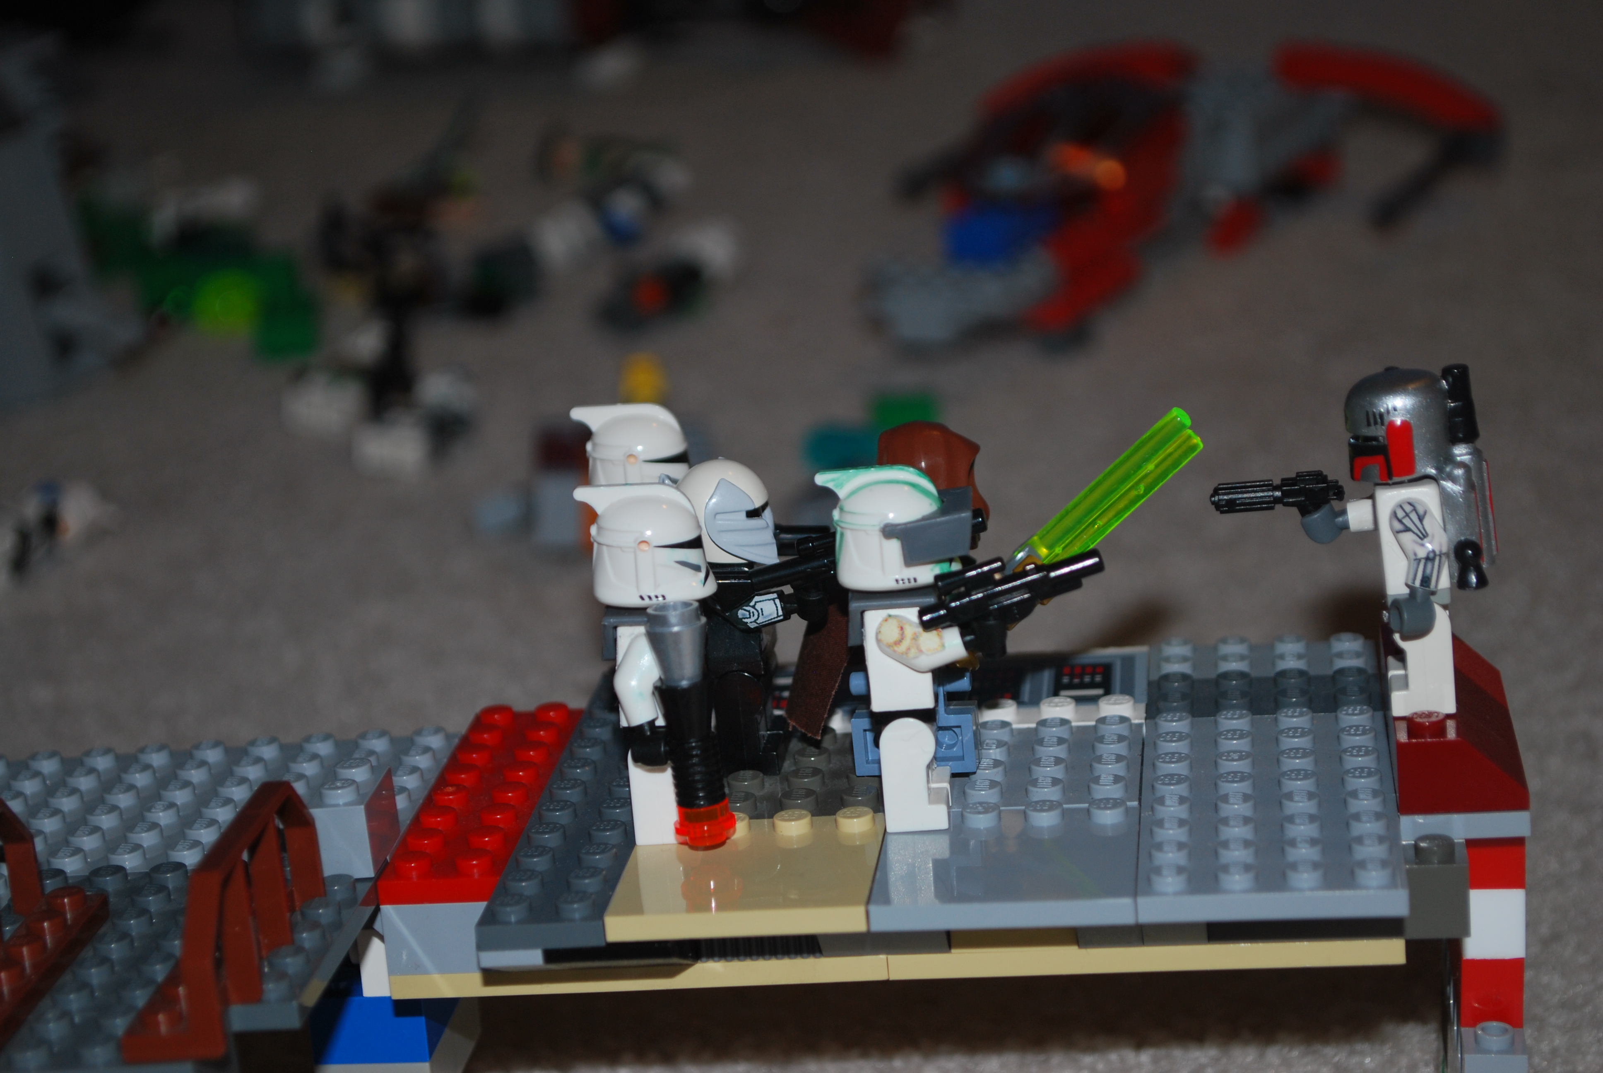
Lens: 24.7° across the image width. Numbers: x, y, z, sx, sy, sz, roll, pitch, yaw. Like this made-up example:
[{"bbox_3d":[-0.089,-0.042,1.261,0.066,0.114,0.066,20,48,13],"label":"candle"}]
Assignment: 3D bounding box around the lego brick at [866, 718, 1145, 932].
[{"bbox_3d":[0.027,0.036,0.465,0.032,0.005,0.064,-2,16,7],"label":"lego brick"}]

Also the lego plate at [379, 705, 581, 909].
[{"bbox_3d":[-0.042,0.035,0.491,0.016,0.005,0.064,-3,16,8],"label":"lego plate"}]

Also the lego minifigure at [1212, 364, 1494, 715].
[{"bbox_3d":[0.070,0.000,0.461,0.035,0.044,0.024,-2,16,7],"label":"lego minifigure"}]

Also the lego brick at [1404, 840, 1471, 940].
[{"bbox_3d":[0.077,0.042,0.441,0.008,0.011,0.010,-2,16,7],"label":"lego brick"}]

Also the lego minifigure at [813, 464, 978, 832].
[{"bbox_3d":[0.013,0.013,0.460,0.019,0.046,0.023,-2,16,7],"label":"lego minifigure"}]

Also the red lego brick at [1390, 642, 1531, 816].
[{"bbox_3d":[0.084,0.022,0.474,0.016,0.011,0.048,-2,16,7],"label":"red lego brick"}]

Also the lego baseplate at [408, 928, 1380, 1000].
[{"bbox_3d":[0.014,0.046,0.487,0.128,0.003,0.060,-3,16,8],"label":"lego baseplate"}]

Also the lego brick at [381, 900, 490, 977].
[{"bbox_3d":[-0.044,0.048,0.474,0.016,0.010,0.021,-3,16,8],"label":"lego brick"}]

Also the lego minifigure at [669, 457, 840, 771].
[{"bbox_3d":[-0.004,0.009,0.488,0.025,0.043,0.022,-3,16,7],"label":"lego minifigure"}]

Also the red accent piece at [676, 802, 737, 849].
[{"bbox_3d":[-0.012,0.036,0.460,0.008,0.005,0.008,-2,16,7],"label":"red accent piece"}]

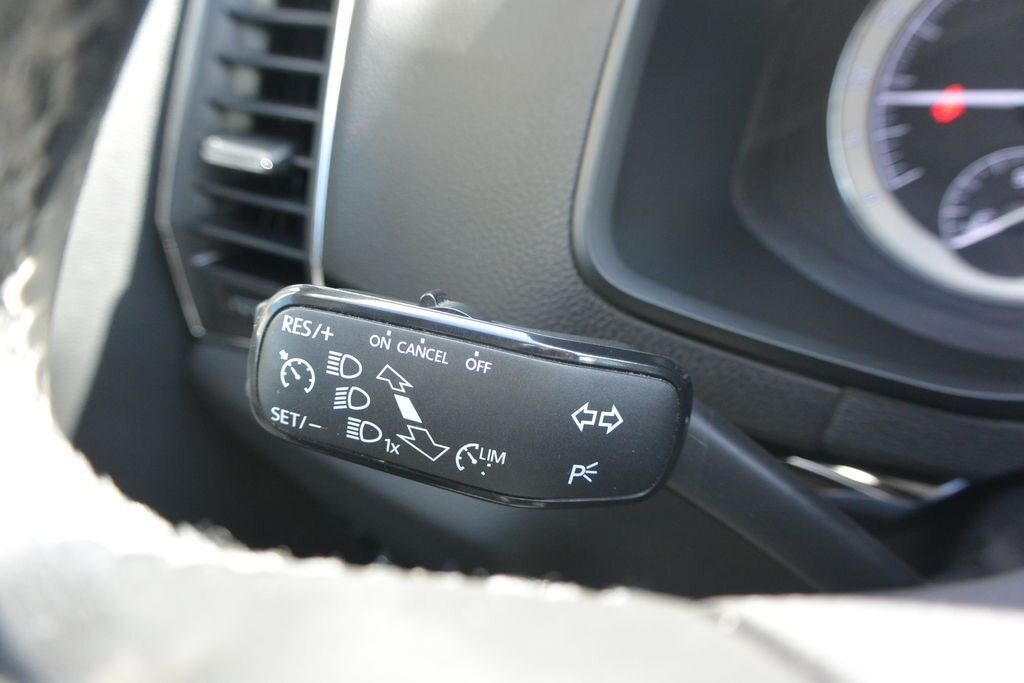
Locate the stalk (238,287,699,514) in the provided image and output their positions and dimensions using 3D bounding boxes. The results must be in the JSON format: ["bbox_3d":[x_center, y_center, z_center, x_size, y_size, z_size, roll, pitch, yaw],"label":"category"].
[{"bbox_3d":[-0.008,0.010,0.149,0.081,0.032,0.020,12,3,-2],"label":"stalk"}]

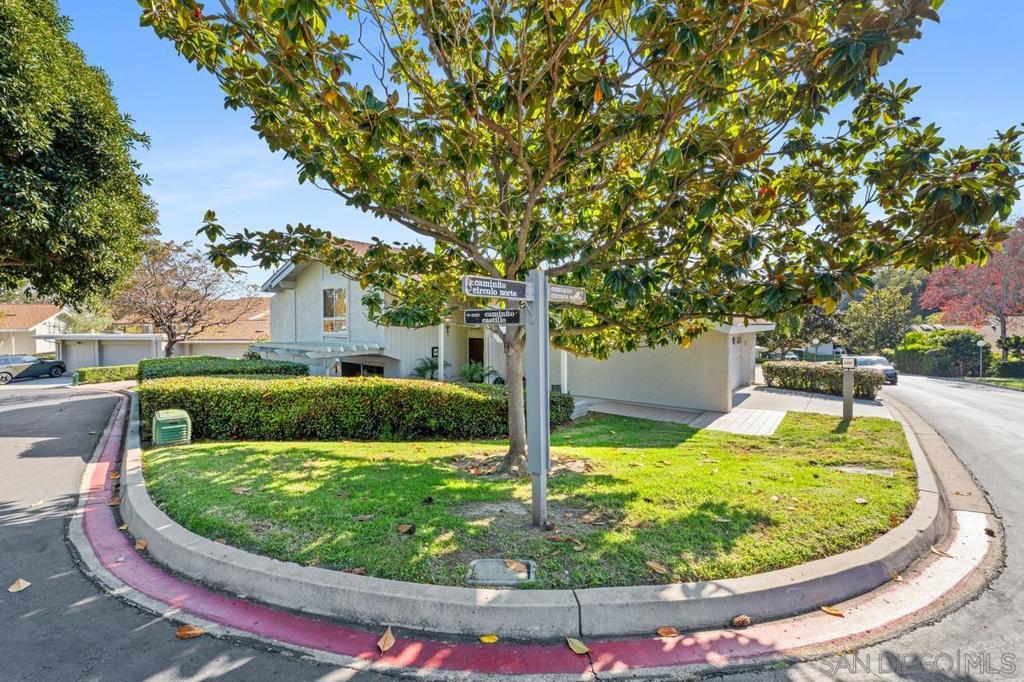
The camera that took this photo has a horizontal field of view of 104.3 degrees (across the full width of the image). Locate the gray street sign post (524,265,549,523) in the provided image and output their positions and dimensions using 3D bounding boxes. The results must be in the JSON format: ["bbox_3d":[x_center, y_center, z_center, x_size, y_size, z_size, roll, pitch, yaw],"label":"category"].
[{"bbox_3d":[0.243,0.520,3.640,0.150,2.345,0.140,-1,2,-38],"label":"gray street sign post"}]

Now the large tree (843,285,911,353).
[{"bbox_3d":[30.200,-1.300,33.000,4.600,6.500,4.600,1,1,42],"label":"large tree"}]

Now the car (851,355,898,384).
[{"bbox_3d":[21.100,1.626,23.545,1.850,1.500,4.600,1,2,36],"label":"car"}]

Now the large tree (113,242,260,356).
[{"bbox_3d":[-20.000,-1.700,24.500,7.400,7.900,7.000,-1,1,-39],"label":"large tree"}]

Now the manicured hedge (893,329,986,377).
[{"bbox_3d":[28.100,0.760,26.100,2.100,2.800,4.800,0,1,-26],"label":"manicured hedge"}]

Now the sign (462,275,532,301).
[{"bbox_3d":[-0.083,-0.458,3.480,0.780,0.165,0.060,-1,1,-44],"label":"sign"}]

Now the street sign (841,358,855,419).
[{"bbox_3d":[8.019,1.133,9.498,0.240,1.487,0.180,1,2,41],"label":"street sign"}]

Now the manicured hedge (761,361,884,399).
[{"bbox_3d":[12.220,1.519,15.990,0.880,1.070,4.000,-1,2,-26],"label":"manicured hedge"}]

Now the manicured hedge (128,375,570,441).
[{"bbox_3d":[-2.800,1.270,7.850,7.900,0.970,1.650,0,1,-3],"label":"manicured hedge"}]

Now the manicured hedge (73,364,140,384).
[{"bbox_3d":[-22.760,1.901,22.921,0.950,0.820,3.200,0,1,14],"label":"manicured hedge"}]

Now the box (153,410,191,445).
[{"bbox_3d":[-5.979,1.515,7.025,0.500,0.540,0.470,-1,2,-37],"label":"box"}]

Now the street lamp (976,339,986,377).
[{"bbox_3d":[27.900,1.100,23.700,0.360,2.300,0.360,-1,1,-41],"label":"street lamp"}]

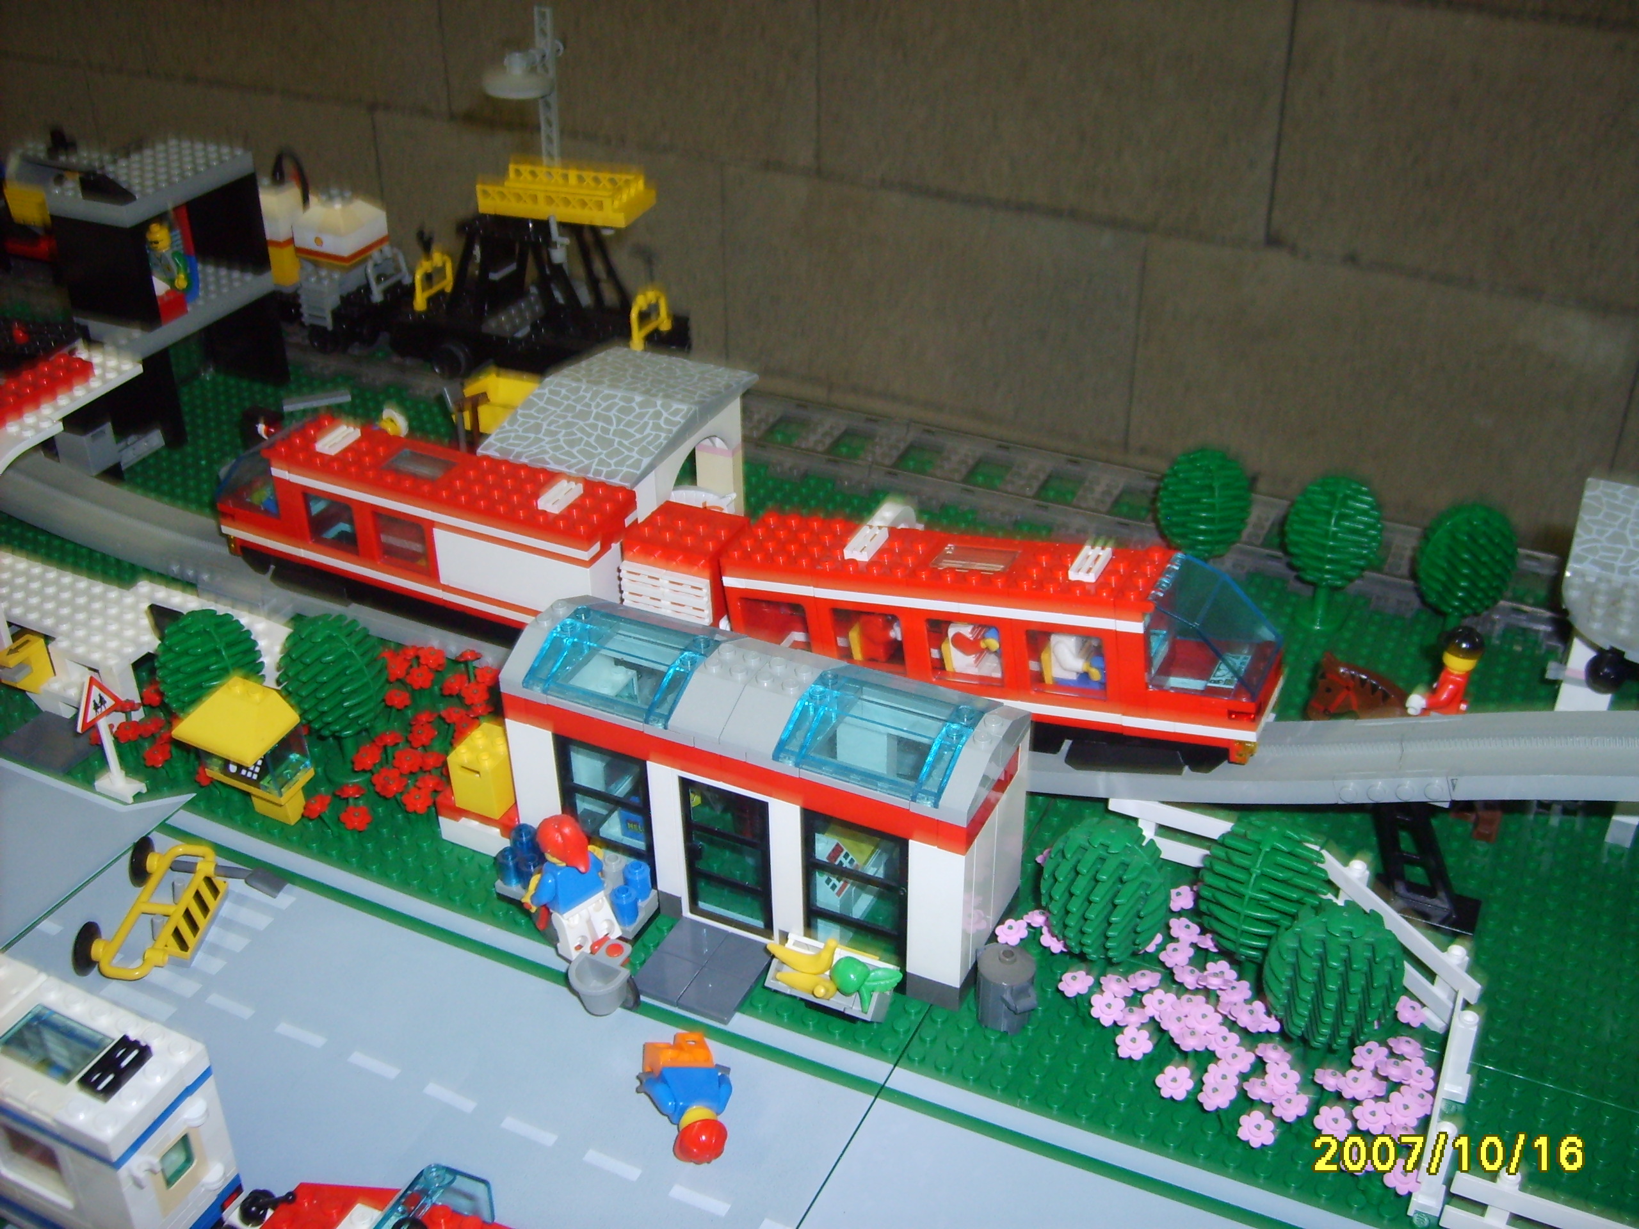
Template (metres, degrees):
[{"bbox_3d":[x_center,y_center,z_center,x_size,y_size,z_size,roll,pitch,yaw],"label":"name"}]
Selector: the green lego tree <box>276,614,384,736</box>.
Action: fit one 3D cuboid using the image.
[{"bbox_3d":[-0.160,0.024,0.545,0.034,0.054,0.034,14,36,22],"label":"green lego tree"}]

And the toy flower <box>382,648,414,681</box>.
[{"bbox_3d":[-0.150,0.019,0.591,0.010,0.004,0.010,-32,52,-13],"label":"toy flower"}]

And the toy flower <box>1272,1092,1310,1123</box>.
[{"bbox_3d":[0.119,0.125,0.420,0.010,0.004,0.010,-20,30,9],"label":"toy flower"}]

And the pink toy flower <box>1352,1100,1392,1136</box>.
[{"bbox_3d":[0.143,0.130,0.430,0.010,0.004,0.009,0,51,14],"label":"pink toy flower"}]

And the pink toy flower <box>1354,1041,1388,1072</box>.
[{"bbox_3d":[0.143,0.114,0.430,0.010,0.005,0.010,13,60,21],"label":"pink toy flower"}]

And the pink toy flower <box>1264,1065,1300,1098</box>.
[{"bbox_3d":[0.118,0.119,0.423,0.010,0.005,0.010,11,59,18],"label":"pink toy flower"}]

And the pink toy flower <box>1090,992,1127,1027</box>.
[{"bbox_3d":[0.079,0.108,0.452,0.010,0.004,0.009,0,53,0],"label":"pink toy flower"}]

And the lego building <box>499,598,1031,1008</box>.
[{"bbox_3d":[-0.016,0.050,0.492,0.146,0.083,0.049,14,36,22],"label":"lego building"}]

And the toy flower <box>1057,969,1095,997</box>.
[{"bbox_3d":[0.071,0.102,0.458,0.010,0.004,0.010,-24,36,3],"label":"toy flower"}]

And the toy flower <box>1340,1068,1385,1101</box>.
[{"bbox_3d":[0.142,0.124,0.437,0.010,0.004,0.009,0,43,18],"label":"toy flower"}]

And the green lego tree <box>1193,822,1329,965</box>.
[{"bbox_3d":[0.120,0.083,0.455,0.035,0.062,0.035,14,35,21],"label":"green lego tree"}]

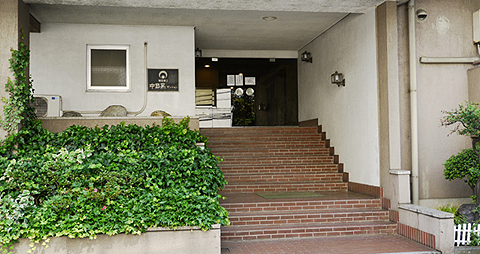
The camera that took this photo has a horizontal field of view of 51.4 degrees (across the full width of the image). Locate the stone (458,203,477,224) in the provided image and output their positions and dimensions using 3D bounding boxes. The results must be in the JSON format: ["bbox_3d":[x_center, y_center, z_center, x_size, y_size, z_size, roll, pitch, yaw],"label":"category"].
[{"bbox_3d":[3.756,1.460,8.140,0.328,0.406,0.320,0,-2,-9],"label":"stone"}]

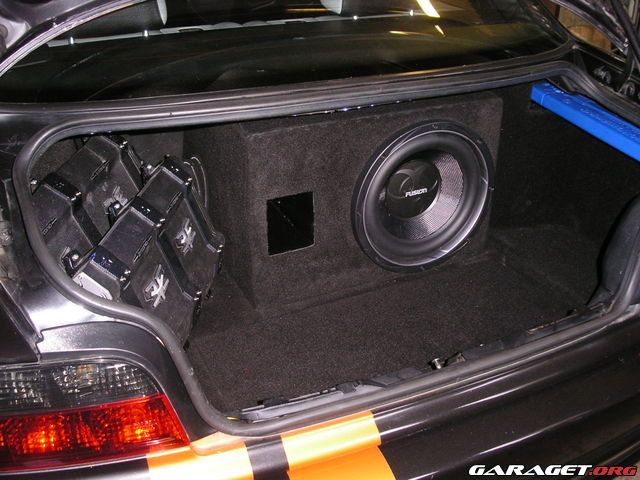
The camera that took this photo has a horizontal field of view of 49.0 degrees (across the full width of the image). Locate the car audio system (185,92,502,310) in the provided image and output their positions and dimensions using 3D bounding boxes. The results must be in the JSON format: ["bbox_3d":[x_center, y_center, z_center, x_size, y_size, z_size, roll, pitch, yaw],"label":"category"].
[{"bbox_3d":[0.024,-0.161,1.526,0.520,0.340,0.460,-11,28,-21],"label":"car audio system"}]

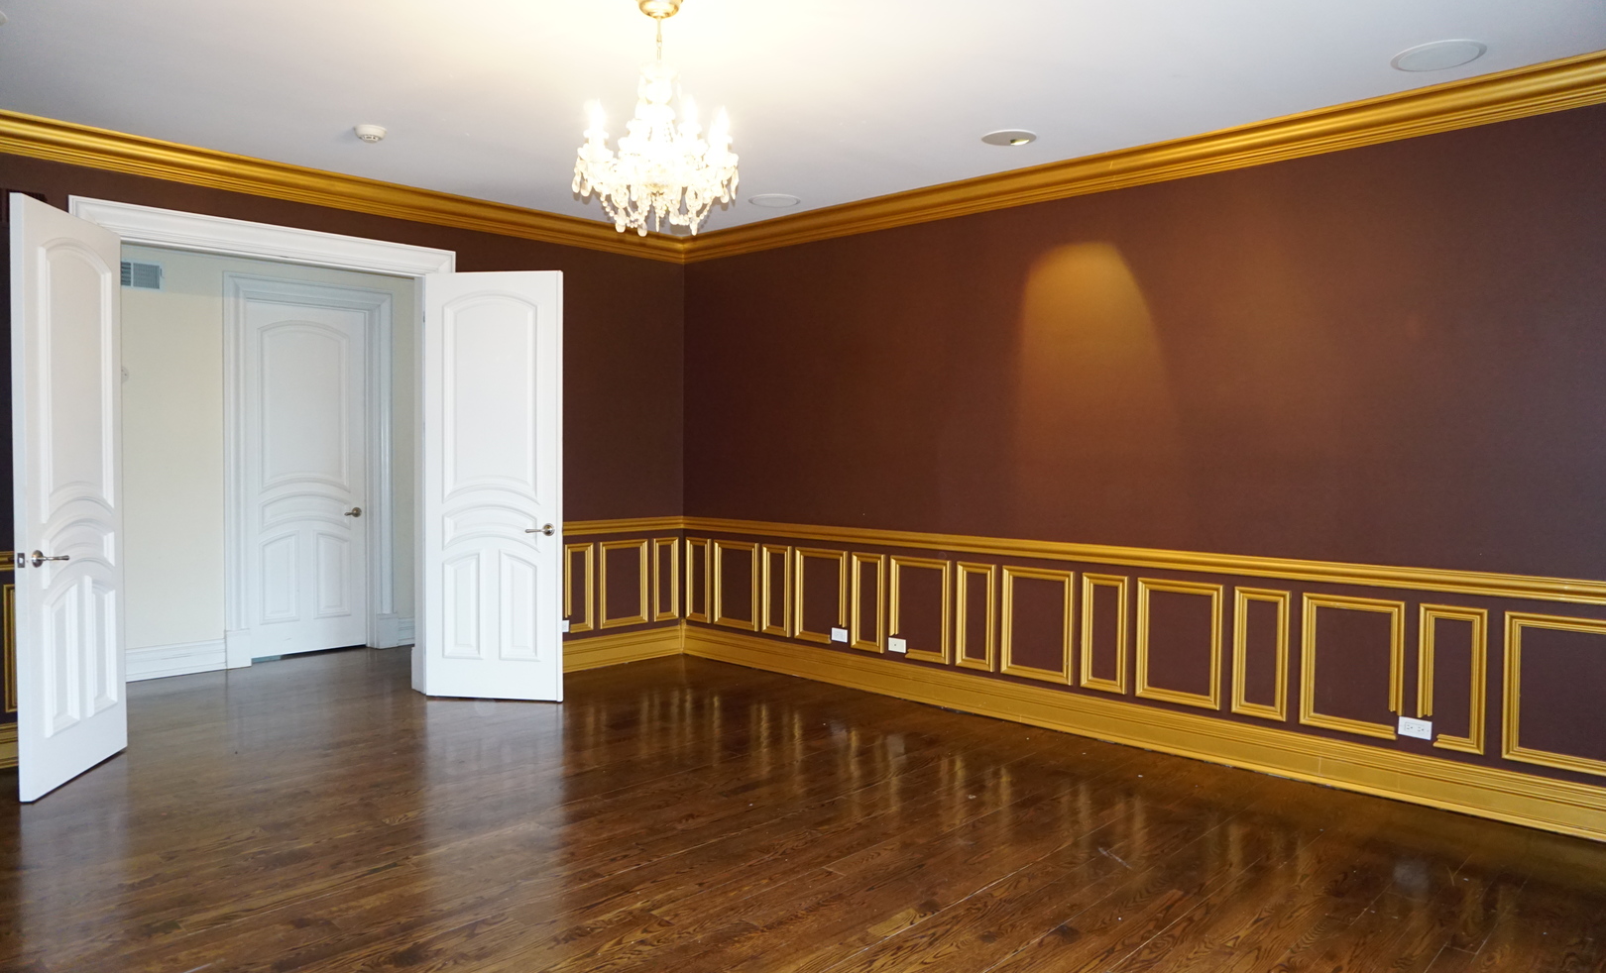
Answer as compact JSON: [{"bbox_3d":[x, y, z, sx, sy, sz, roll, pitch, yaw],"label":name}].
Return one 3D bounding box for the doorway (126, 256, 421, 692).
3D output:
[{"bbox_3d":[-2.571,0.019,5.310,0.170,2.280,1.460,2,3,43],"label":"doorway"}]

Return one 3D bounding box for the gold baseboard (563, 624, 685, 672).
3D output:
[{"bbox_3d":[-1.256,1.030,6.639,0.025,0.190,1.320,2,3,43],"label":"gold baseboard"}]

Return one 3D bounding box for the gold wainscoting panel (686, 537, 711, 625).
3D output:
[{"bbox_3d":[-0.679,0.609,7.002,0.223,0.538,0.025,2,3,43],"label":"gold wainscoting panel"}]

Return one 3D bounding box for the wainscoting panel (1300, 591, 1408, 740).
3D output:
[{"bbox_3d":[2.192,0.718,4.288,0.368,0.538,0.025,2,3,43],"label":"wainscoting panel"}]

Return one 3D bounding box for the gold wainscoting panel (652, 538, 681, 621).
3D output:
[{"bbox_3d":[-0.949,0.646,7.459,0.025,0.577,0.237,2,2,43],"label":"gold wainscoting panel"}]

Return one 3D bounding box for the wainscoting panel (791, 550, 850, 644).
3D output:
[{"bbox_3d":[0.106,0.679,6.655,0.410,0.577,0.025,2,2,43],"label":"wainscoting panel"}]

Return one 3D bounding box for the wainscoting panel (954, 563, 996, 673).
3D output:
[{"bbox_3d":[0.944,0.710,5.870,0.237,0.577,0.025,2,2,43],"label":"wainscoting panel"}]

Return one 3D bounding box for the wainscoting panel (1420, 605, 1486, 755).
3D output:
[{"bbox_3d":[2.609,0.771,4.310,0.237,0.577,0.025,2,2,43],"label":"wainscoting panel"}]

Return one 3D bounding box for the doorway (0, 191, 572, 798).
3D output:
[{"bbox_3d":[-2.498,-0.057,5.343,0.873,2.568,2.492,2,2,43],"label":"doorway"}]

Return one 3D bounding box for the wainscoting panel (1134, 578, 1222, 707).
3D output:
[{"bbox_3d":[1.676,0.698,4.776,0.380,0.538,0.025,2,3,43],"label":"wainscoting panel"}]

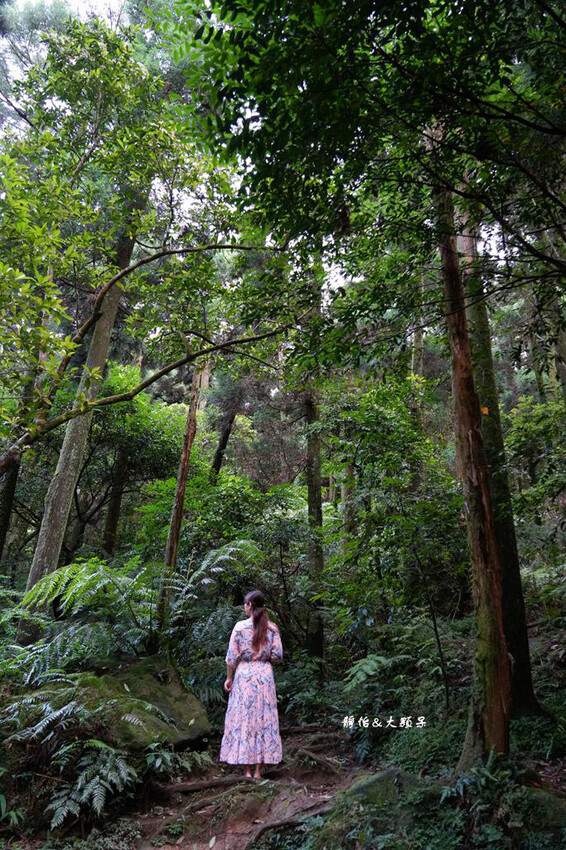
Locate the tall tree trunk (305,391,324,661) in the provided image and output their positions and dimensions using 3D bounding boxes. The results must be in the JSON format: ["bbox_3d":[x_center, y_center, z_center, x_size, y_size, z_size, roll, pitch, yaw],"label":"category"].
[{"bbox_3d":[0.483,1.422,9.499,0.270,4.160,0.270,1,-17,0],"label":"tall tree trunk"}]

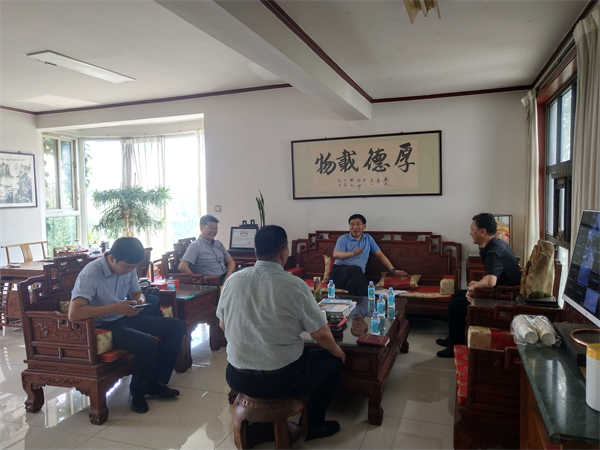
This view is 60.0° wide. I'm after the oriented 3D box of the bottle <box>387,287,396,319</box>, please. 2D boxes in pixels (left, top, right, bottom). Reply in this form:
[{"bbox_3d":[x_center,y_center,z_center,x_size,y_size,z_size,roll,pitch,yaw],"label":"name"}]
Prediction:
[{"bbox_3d":[0.833,0.646,4.739,0.064,0.188,0.064,-1,3,17],"label":"bottle"}]

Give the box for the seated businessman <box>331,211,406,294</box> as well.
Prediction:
[{"bbox_3d":[0.737,0.549,5.645,0.771,1.350,0.761,-1,3,13],"label":"seated businessman"}]

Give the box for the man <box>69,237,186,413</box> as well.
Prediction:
[{"bbox_3d":[-1.267,0.687,3.746,0.780,1.190,0.570,0,4,24],"label":"man"}]

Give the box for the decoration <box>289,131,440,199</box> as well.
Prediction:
[{"bbox_3d":[0.788,-0.708,6.384,1.837,0.736,0.036,-1,3,17],"label":"decoration"}]

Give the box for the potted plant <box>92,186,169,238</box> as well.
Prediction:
[{"bbox_3d":[-2.364,0.265,7.356,1.020,1.600,1.020,0,4,17],"label":"potted plant"}]

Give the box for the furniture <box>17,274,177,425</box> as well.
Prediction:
[{"bbox_3d":[-1.622,0.851,4.332,0.812,1.076,1.147,-1,3,17],"label":"furniture"}]

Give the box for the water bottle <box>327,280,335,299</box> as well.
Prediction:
[{"bbox_3d":[0.278,0.586,4.752,0.060,0.172,0.060,0,4,17],"label":"water bottle"}]

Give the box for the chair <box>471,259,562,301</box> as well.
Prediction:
[{"bbox_3d":[1.838,0.642,4.517,0.720,1.000,0.800,0,4,17],"label":"chair"}]

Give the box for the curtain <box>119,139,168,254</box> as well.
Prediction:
[{"bbox_3d":[-2.398,-0.305,8.111,0.820,2.160,0.140,0,4,19],"label":"curtain"}]

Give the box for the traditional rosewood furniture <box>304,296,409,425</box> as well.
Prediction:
[{"bbox_3d":[0.268,0.963,4.133,1.050,0.500,1.580,0,4,17],"label":"traditional rosewood furniture"}]

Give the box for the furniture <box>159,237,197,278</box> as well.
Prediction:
[{"bbox_3d":[-1.029,0.718,6.247,0.812,1.076,1.147,-1,3,17],"label":"furniture"}]

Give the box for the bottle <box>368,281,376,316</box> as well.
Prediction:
[{"bbox_3d":[0.694,0.635,5.022,0.064,0.188,0.064,-1,3,17],"label":"bottle"}]

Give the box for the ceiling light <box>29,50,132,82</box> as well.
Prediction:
[{"bbox_3d":[-1.966,-1.465,4.828,0.250,0.055,1.220,0,4,17],"label":"ceiling light"}]

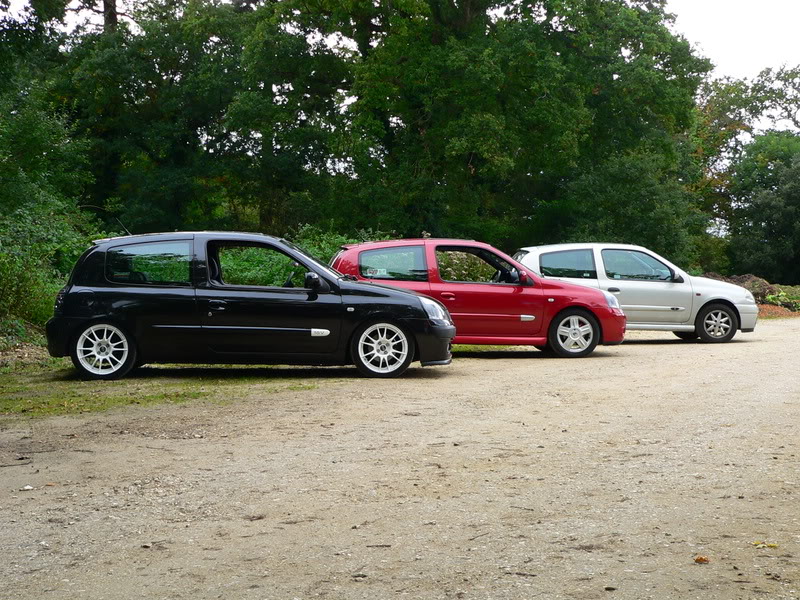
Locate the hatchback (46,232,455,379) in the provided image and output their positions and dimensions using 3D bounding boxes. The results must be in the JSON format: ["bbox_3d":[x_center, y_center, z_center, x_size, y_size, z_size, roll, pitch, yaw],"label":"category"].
[{"bbox_3d":[-1.339,0.021,11.303,3.825,1.365,1.660,0,1,-3],"label":"hatchback"}]

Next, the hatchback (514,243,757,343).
[{"bbox_3d":[3.264,-0.106,17.144,3.795,1.415,1.660,0,1,0],"label":"hatchback"}]

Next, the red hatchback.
[{"bbox_3d":[0.863,-0.037,14.281,3.825,1.400,1.660,0,1,0],"label":"red hatchback"}]

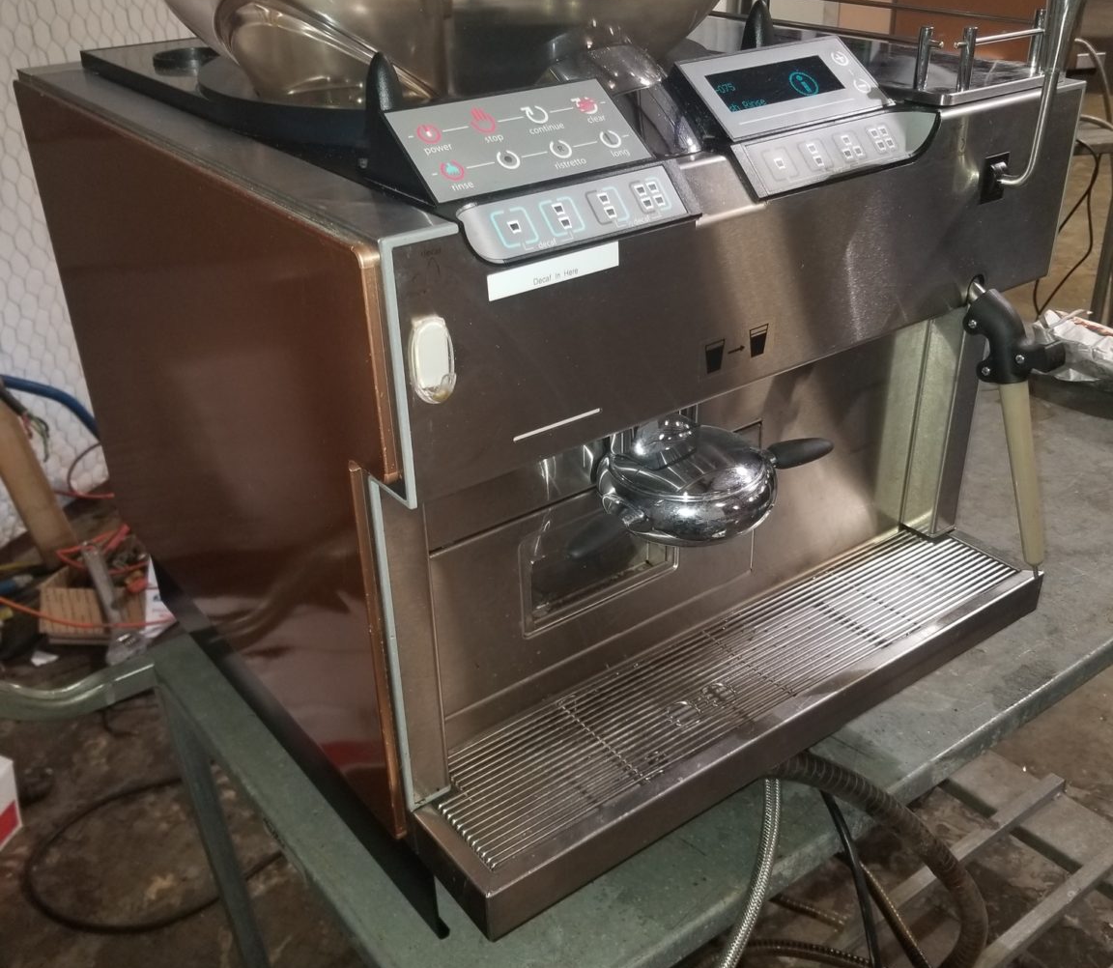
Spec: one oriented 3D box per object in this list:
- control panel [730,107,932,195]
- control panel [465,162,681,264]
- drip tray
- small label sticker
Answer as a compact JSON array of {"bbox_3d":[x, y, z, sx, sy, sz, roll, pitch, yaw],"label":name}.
[{"bbox_3d":[0.163,-0.187,0.628,0.160,0.030,0.008,-21,-9,-30],"label":"control panel"},{"bbox_3d":[0.010,-0.128,0.530,0.123,0.028,0.008,-21,-9,-30],"label":"control panel"},{"bbox_3d":[0.138,0.141,0.780,0.512,0.037,0.110,-21,34,-30],"label":"drip tray"},{"bbox_3d":[0.000,-0.101,0.526,0.076,0.012,0.001,-21,34,-30],"label":"small label sticker"}]

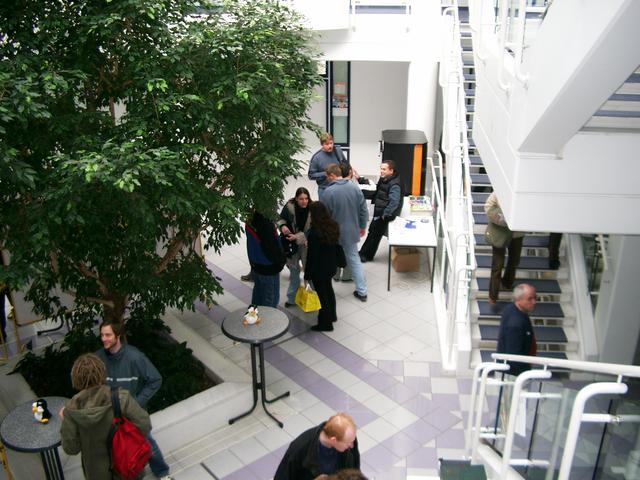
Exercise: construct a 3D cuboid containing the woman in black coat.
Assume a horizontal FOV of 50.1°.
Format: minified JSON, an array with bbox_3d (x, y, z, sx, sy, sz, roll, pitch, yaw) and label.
[{"bbox_3d":[0.053,0.323,8.536,0.500,1.710,0.380,-17,28,-33],"label":"woman in black coat"}]

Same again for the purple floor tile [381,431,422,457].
[{"bbox_3d":[0.812,2.058,6.863,0.302,0.010,0.302,-19,30,-35],"label":"purple floor tile"}]

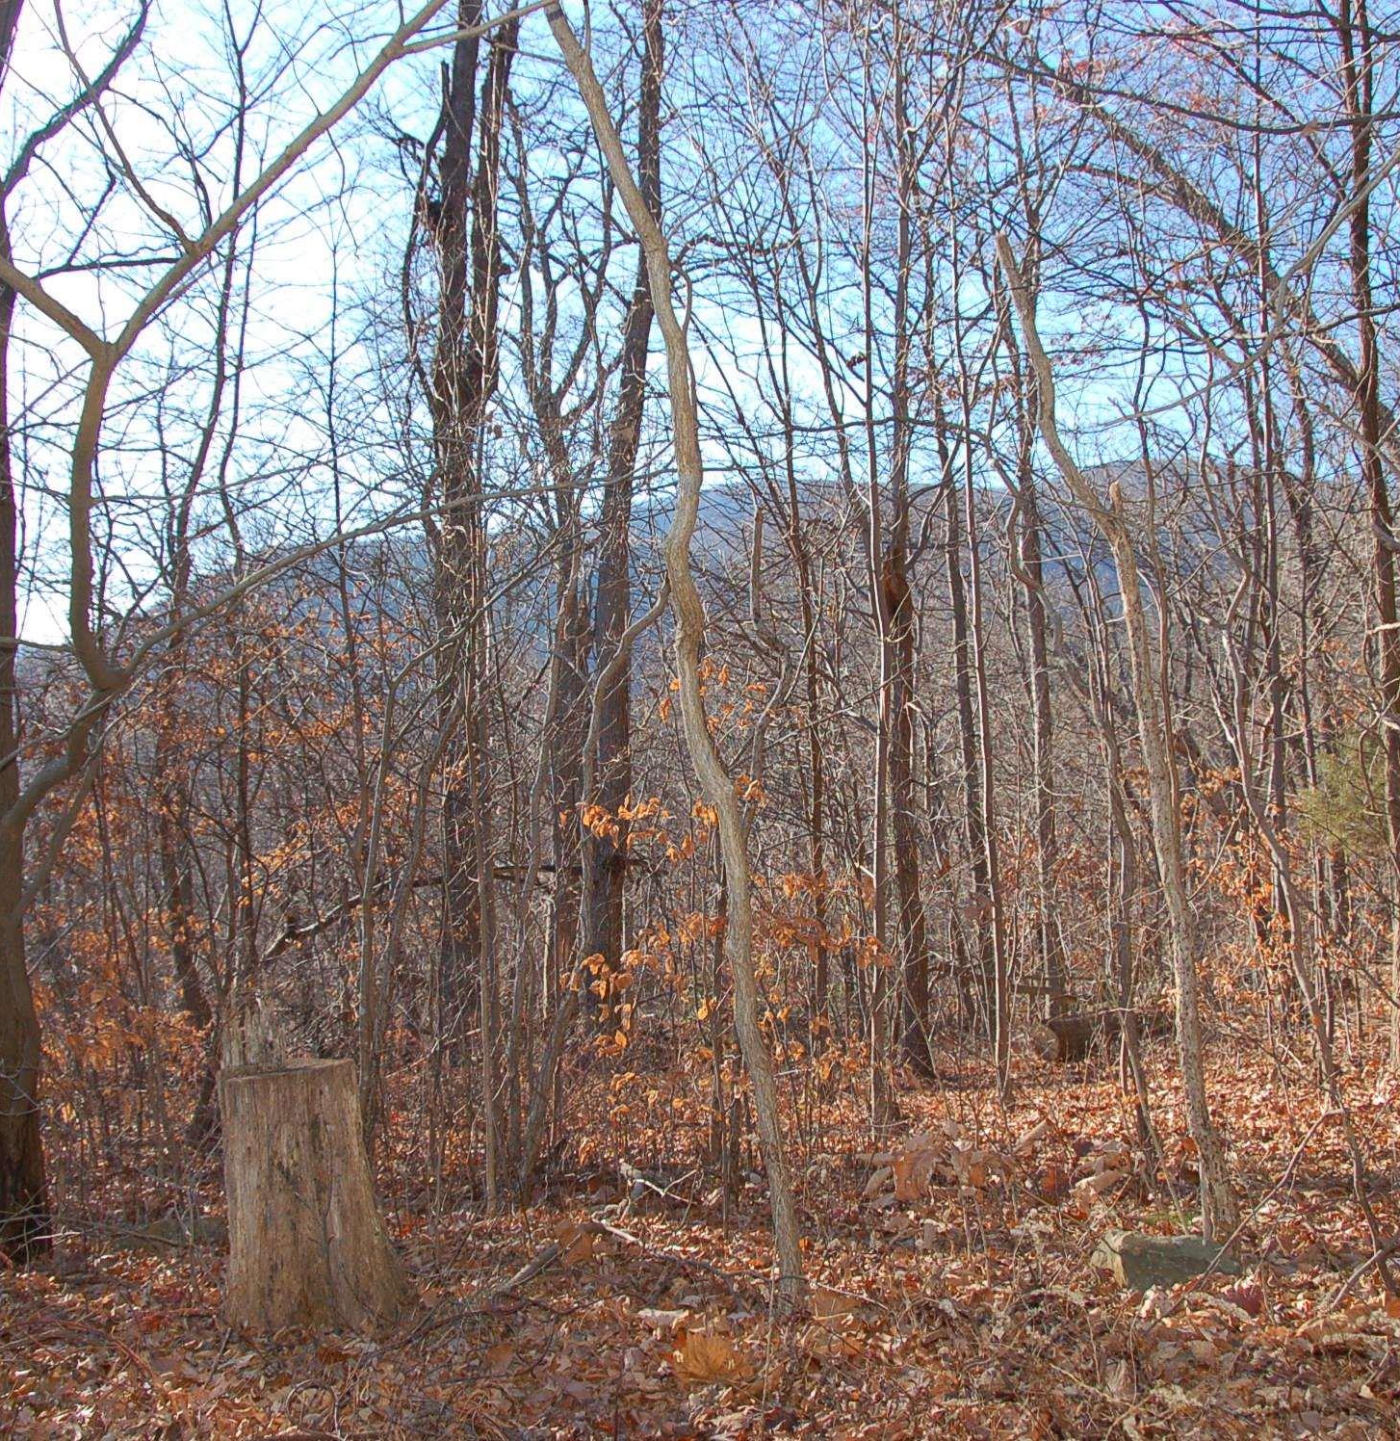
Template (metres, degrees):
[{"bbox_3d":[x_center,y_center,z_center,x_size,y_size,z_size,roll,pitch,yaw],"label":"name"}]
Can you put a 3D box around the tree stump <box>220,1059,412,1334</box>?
[{"bbox_3d":[-0.990,1.200,4.200,0.490,0.640,0.460,0,0,0],"label":"tree stump"}]

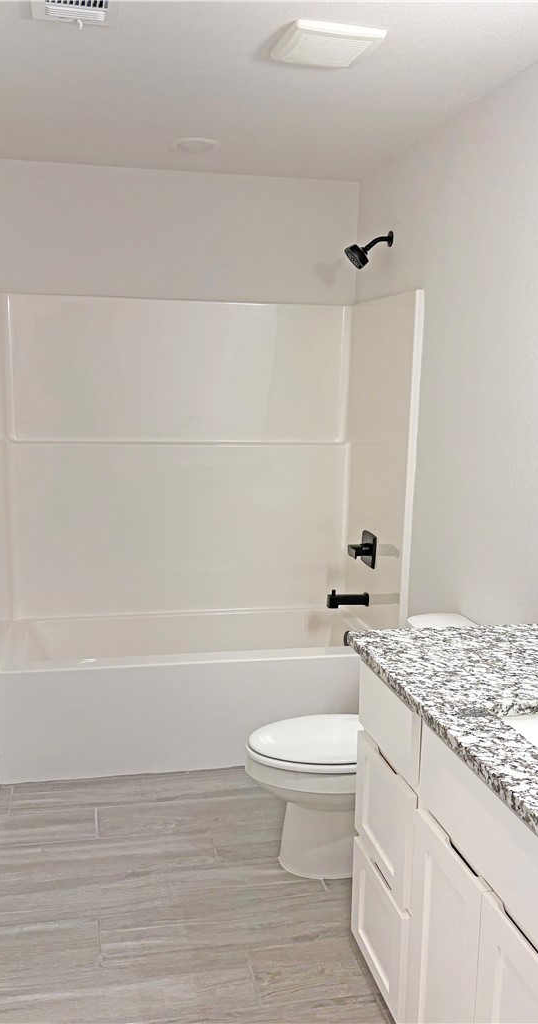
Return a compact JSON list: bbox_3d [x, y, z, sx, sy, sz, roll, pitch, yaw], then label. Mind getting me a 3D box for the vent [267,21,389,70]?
[{"bbox_3d":[0.149,-1.218,2.025,0.235,0.030,0.228,-1,10,-13],"label":"vent"}]

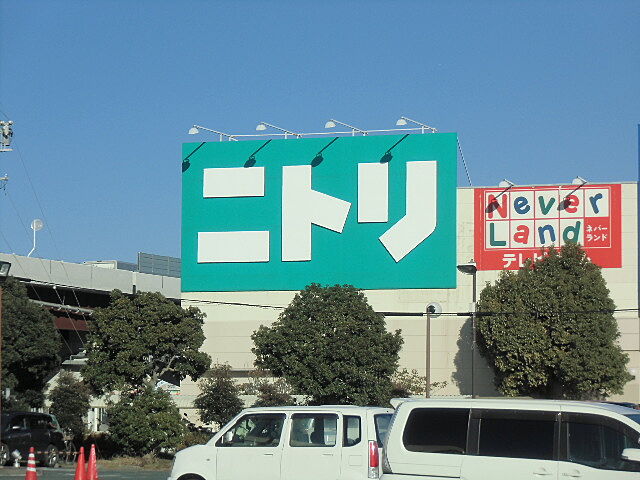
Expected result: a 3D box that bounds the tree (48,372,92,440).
[{"bbox_3d":[-7.668,5.208,69.804,1.350,2.400,1.350,0,-4,0],"label":"tree"}]

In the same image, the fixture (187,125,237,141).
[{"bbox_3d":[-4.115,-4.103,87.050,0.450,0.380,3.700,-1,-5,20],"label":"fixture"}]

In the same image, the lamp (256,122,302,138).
[{"bbox_3d":[-1.472,-3.979,84.530,0.420,0.420,3.980,-1,-4,20],"label":"lamp"}]

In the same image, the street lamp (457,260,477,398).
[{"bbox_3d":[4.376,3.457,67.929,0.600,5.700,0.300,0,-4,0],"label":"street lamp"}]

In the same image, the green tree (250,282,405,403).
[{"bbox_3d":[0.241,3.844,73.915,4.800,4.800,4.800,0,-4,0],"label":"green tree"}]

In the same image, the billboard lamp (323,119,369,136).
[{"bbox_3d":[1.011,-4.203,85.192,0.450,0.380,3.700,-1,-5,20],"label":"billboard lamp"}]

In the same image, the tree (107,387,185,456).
[{"bbox_3d":[-5.985,6.260,78.000,2.570,2.400,2.570,0,-4,0],"label":"tree"}]

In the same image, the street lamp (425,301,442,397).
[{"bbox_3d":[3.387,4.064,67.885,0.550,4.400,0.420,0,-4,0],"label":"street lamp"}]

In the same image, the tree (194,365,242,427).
[{"bbox_3d":[-3.682,6.022,82.500,1.710,3.080,1.710,0,-4,0],"label":"tree"}]

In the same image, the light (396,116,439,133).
[{"bbox_3d":[3.571,-4.107,82.757,0.420,0.420,4.080,-1,-4,20],"label":"light"}]

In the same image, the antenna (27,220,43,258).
[{"bbox_3d":[-12.282,-0.108,98.000,0.620,1.640,0.500,-2,-5,30],"label":"antenna"}]

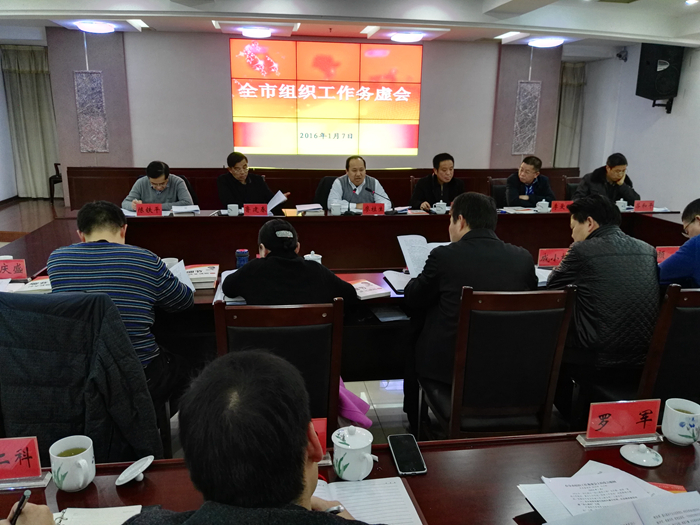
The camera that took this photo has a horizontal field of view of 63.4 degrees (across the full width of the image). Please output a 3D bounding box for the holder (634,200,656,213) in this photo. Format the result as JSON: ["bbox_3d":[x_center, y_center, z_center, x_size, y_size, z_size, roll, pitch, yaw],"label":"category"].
[{"bbox_3d":[2.812,-0.534,5.394,0.205,0.100,0.060,-1,15,-9],"label":"holder"}]

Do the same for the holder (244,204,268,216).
[{"bbox_3d":[-0.774,-0.430,4.644,0.190,0.095,0.050,-1,14,-8],"label":"holder"}]

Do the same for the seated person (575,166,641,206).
[{"bbox_3d":[2.465,-0.412,5.531,0.640,1.280,0.750,-1,13,-8],"label":"seated person"}]

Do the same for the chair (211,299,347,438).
[{"bbox_3d":[-0.258,0.556,2.120,0.440,1.020,0.530,-1,15,-8],"label":"chair"}]

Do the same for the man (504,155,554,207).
[{"bbox_3d":[1.740,-0.443,5.677,0.520,1.240,0.700,2,14,3],"label":"man"}]

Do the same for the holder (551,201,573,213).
[{"bbox_3d":[1.888,-0.485,5.040,0.215,0.108,0.050,-1,13,-8],"label":"holder"}]

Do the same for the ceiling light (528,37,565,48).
[{"bbox_3d":[3.060,-3.397,8.797,0.500,0.120,0.500,-1,15,-9],"label":"ceiling light"}]

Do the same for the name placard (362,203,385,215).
[{"bbox_3d":[0.204,-0.446,4.818,0.215,0.108,0.050,-1,13,-8],"label":"name placard"}]

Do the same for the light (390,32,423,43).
[{"bbox_3d":[0.905,-3.557,8.962,0.520,0.100,0.520,1,14,0],"label":"light"}]

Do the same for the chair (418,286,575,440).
[{"bbox_3d":[0.542,0.520,2.310,0.440,1.020,0.530,-1,14,-7],"label":"chair"}]

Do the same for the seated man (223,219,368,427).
[{"bbox_3d":[-0.255,0.393,2.476,0.600,1.160,0.760,-1,15,-9],"label":"seated man"}]

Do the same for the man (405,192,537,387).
[{"bbox_3d":[0.510,0.327,2.558,0.560,1.270,0.740,-3,15,-16],"label":"man"}]

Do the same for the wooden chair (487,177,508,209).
[{"bbox_3d":[1.630,-0.325,5.676,0.440,1.020,0.560,-1,13,-8],"label":"wooden chair"}]

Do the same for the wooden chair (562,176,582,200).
[{"bbox_3d":[2.594,-0.433,6.194,0.480,0.960,0.580,-1,14,-8],"label":"wooden chair"}]

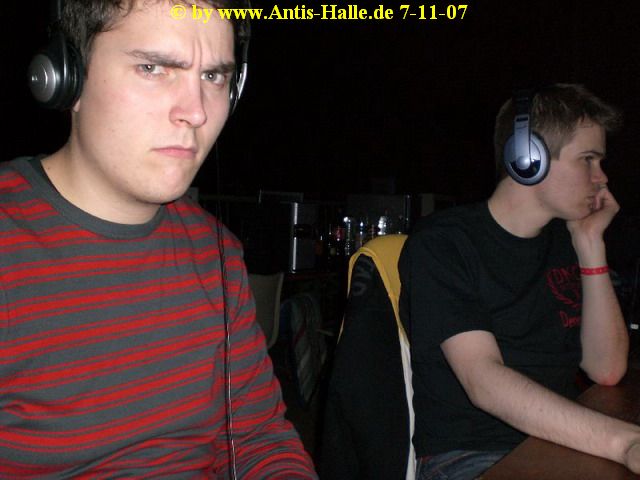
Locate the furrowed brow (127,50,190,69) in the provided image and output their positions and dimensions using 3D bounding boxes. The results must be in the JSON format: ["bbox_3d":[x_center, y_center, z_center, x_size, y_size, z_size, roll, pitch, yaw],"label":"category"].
[{"bbox_3d":[-0.150,-0.167,0.652,0.056,0.013,0.015,6,6,-27],"label":"furrowed brow"}]

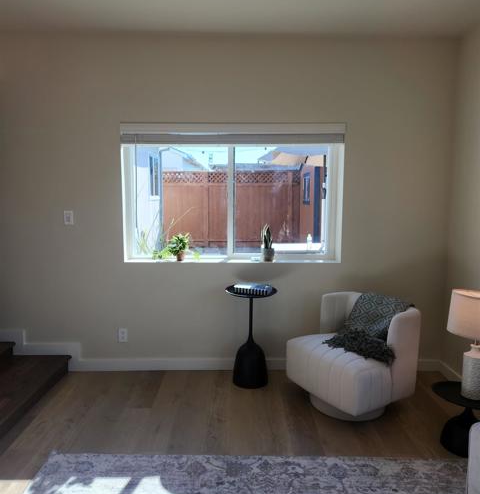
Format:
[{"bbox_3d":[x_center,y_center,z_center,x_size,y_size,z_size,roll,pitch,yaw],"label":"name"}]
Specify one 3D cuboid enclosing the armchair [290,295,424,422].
[{"bbox_3d":[0.775,0.726,2.857,0.680,0.673,0.696,-3,7,-30],"label":"armchair"}]

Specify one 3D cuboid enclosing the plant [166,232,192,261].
[{"bbox_3d":[-0.494,0.002,3.428,0.190,0.221,0.181,0,6,0],"label":"plant"}]

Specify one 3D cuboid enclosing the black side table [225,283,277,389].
[{"bbox_3d":[0.087,0.668,3.201,0.387,0.716,0.387,0,6,0],"label":"black side table"}]

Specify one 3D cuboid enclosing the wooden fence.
[{"bbox_3d":[-0.190,-0.952,10.759,3.545,1.941,0.120,0,6,0],"label":"wooden fence"}]

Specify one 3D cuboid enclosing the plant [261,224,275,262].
[{"bbox_3d":[0.225,-0.035,3.424,0.111,0.301,0.111,0,6,0],"label":"plant"}]

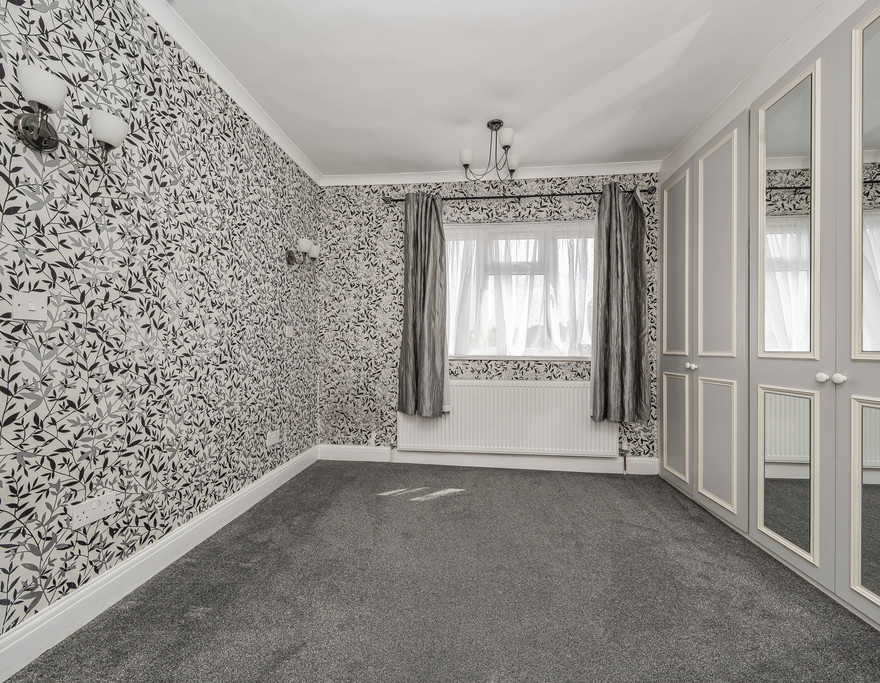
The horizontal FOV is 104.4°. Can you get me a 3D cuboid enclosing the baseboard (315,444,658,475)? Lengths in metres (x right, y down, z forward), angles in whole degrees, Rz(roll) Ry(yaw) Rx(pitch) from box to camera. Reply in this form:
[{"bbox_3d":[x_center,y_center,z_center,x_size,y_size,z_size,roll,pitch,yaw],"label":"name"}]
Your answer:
[{"bbox_3d":[0.326,1.000,2.909,2.879,0.129,0.020,0,-1,6],"label":"baseboard"}]

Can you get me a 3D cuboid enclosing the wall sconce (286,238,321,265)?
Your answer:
[{"bbox_3d":[-1.046,-0.655,2.598,0.217,0.172,0.271,0,-1,6],"label":"wall sconce"}]

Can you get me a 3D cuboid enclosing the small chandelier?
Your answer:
[{"bbox_3d":[0.358,-1.287,2.316,0.425,0.375,0.405,0,-1,6],"label":"small chandelier"}]

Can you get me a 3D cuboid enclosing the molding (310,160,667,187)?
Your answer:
[{"bbox_3d":[0.346,-1.432,2.929,2.899,0.070,0.070,0,-1,6],"label":"molding"}]

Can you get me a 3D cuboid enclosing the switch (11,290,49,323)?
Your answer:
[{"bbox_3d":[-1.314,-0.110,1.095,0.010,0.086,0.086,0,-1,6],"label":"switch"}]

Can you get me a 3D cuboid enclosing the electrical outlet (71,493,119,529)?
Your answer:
[{"bbox_3d":[-1.298,0.636,1.284,0.010,0.086,0.146,0,-1,6],"label":"electrical outlet"}]

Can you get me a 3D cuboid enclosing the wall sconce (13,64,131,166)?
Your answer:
[{"bbox_3d":[-1.208,-0.684,1.093,0.217,0.172,0.271,0,-1,6],"label":"wall sconce"}]

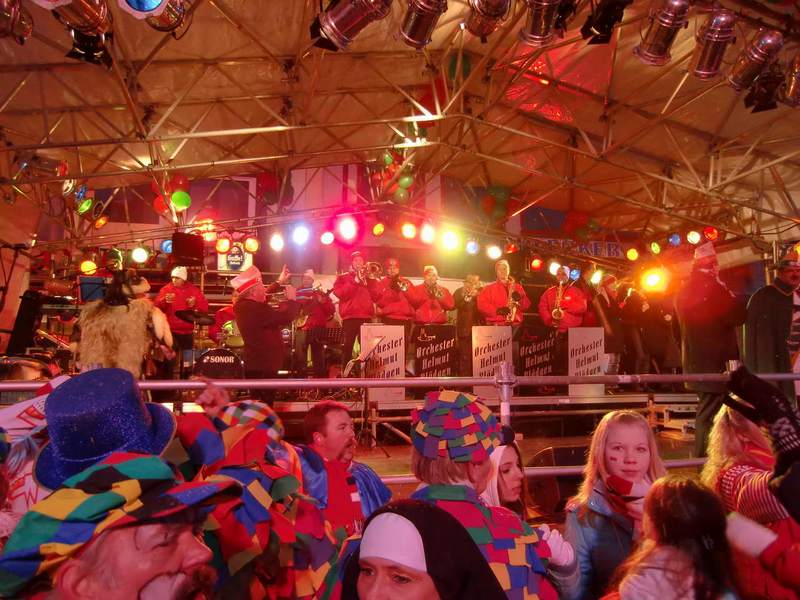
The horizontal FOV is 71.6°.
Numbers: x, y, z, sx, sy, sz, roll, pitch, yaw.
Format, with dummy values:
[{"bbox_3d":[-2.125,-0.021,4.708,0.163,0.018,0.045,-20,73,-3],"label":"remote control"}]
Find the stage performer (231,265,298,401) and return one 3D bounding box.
[{"bbox_3d":[-1.381,0.569,5.483,0.680,1.850,0.520,2,-8,-21],"label":"stage performer"}]

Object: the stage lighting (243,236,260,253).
[{"bbox_3d":[-2.302,-0.861,8.600,0.250,0.250,0.320,0,11,-9],"label":"stage lighting"}]

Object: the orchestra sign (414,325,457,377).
[{"bbox_3d":[0.446,0.774,6.870,0.540,0.910,0.050,-1,-5,15],"label":"orchestra sign"}]

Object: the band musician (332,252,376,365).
[{"bbox_3d":[-0.574,0.264,7.150,0.600,1.800,0.520,1,-3,-24],"label":"band musician"}]

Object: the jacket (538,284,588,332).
[{"bbox_3d":[2.225,0.122,7.550,0.680,0.660,0.400,-1,-3,12],"label":"jacket"}]

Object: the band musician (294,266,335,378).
[{"bbox_3d":[-1.164,0.388,7.550,0.550,1.650,0.520,-2,-4,41],"label":"band musician"}]

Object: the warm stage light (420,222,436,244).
[{"bbox_3d":[0.447,-1.019,8.498,0.250,0.270,0.300,-1,7,9],"label":"warm stage light"}]

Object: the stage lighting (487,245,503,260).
[{"bbox_3d":[1.482,-0.745,8.700,0.240,0.250,0.300,-2,5,10],"label":"stage lighting"}]

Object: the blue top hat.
[{"bbox_3d":[-0.605,0.264,1.140,0.270,0.130,0.290,-7,19,-6],"label":"blue top hat"}]

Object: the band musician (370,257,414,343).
[{"bbox_3d":[-0.103,0.321,7.089,0.580,1.760,0.500,0,-7,-7],"label":"band musician"}]

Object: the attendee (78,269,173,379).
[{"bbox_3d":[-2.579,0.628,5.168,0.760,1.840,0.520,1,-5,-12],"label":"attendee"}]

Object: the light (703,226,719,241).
[{"bbox_3d":[4.534,-0.971,8.100,0.230,0.230,0.320,-1,11,25],"label":"light"}]

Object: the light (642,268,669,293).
[{"bbox_3d":[3.992,-0.306,8.700,0.280,0.280,0.320,-1,7,21],"label":"light"}]

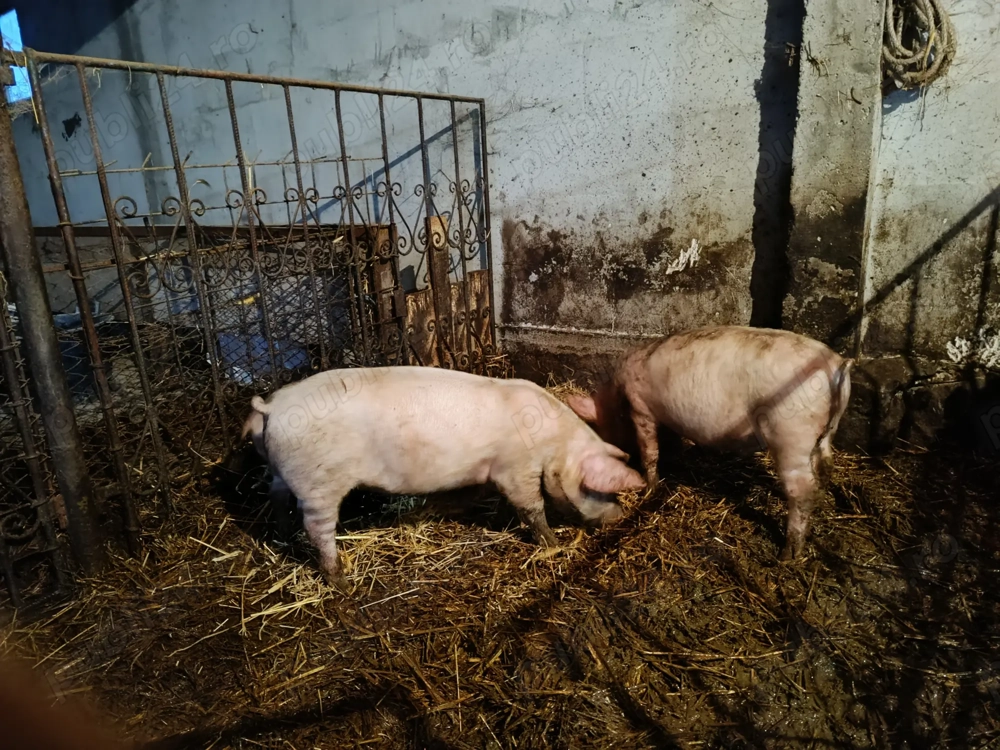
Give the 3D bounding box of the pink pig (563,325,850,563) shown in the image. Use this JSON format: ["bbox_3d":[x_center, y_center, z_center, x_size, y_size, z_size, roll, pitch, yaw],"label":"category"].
[{"bbox_3d":[0.695,0.121,2.674,0.345,0.667,1.208,-16,19,-41],"label":"pink pig"}]

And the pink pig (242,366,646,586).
[{"bbox_3d":[-0.129,0.268,2.295,1.276,0.655,0.345,-7,15,-15],"label":"pink pig"}]

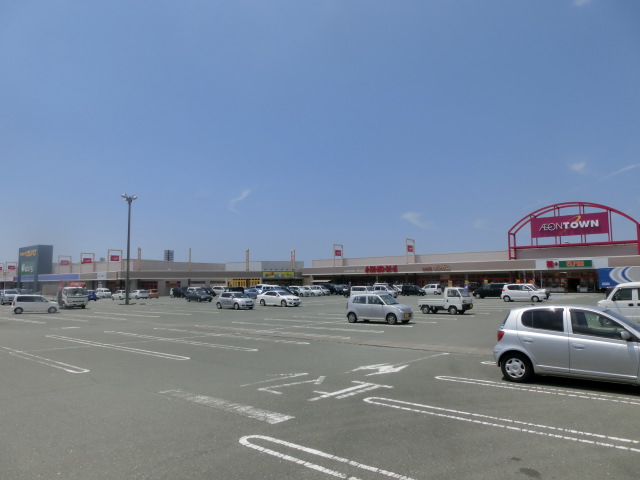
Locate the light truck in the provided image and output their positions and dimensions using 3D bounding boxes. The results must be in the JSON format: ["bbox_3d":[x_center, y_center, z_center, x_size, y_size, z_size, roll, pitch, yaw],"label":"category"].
[{"bbox_3d":[8.232,3.996,29.318,3.295,1.760,1.400,-6,-7,41],"label":"light truck"}]

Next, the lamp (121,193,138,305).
[{"bbox_3d":[-21.589,1.110,50.174,1.750,12.300,1.700,1,-6,-23],"label":"lamp"}]

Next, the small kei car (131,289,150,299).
[{"bbox_3d":[-27.752,8.219,68.071,3.395,1.530,1.475,-5,-7,39],"label":"small kei car"}]

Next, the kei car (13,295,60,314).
[{"bbox_3d":[-24.569,5.577,38.487,3.395,1.570,1.475,3,-7,-37],"label":"kei car"}]

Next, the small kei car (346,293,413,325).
[{"bbox_3d":[3.132,3.651,23.555,3.395,1.500,1.475,-5,-7,36],"label":"small kei car"}]

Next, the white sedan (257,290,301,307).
[{"bbox_3d":[-3.970,5.633,42.739,4.580,1.450,1.740,-5,-7,36],"label":"white sedan"}]

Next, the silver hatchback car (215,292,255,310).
[{"bbox_3d":[-7.568,5.434,39.804,3.700,1.510,1.690,-5,-7,38],"label":"silver hatchback car"}]

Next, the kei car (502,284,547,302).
[{"bbox_3d":[18.633,4.882,40.807,3.395,1.580,1.475,-4,-6,32],"label":"kei car"}]

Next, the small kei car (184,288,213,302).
[{"bbox_3d":[-13.985,6.462,51.574,3.395,1.500,1.475,-6,-7,43],"label":"small kei car"}]

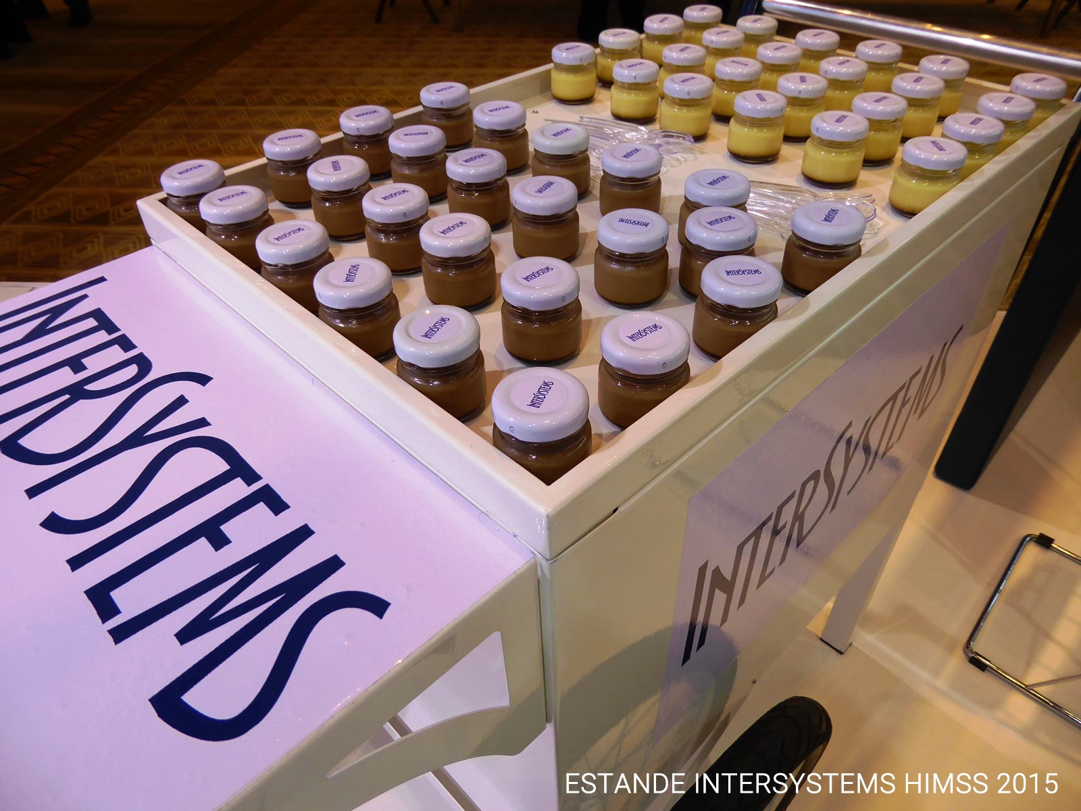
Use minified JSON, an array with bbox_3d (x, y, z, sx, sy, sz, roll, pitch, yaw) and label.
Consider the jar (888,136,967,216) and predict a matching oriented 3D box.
[{"bbox_3d":[0.307,-0.180,0.619,0.048,0.052,0.048,-1,39,1],"label":"jar"}]

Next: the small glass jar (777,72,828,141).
[{"bbox_3d":[0.250,-0.288,0.755,0.048,0.052,0.048,-1,39,1],"label":"small glass jar"}]

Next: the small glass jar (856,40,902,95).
[{"bbox_3d":[0.365,-0.365,0.853,0.048,0.054,0.048,-1,38,1],"label":"small glass jar"}]

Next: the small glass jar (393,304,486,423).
[{"bbox_3d":[-0.055,-0.022,0.433,0.048,0.052,0.048,-1,39,0],"label":"small glass jar"}]

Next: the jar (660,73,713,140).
[{"bbox_3d":[0.144,-0.294,0.768,0.048,0.054,0.048,-1,38,1],"label":"jar"}]

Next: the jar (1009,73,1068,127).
[{"bbox_3d":[0.466,-0.282,0.741,0.048,0.052,0.048,-1,39,1],"label":"jar"}]

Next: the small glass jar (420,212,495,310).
[{"bbox_3d":[-0.053,-0.094,0.511,0.047,0.051,0.047,-1,39,1],"label":"small glass jar"}]

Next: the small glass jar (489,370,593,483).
[{"bbox_3d":[0.001,0.014,0.383,0.048,0.054,0.048,-1,38,1],"label":"small glass jar"}]

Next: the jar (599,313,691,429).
[{"bbox_3d":[0.056,-0.018,0.423,0.048,0.054,0.048,-1,38,1],"label":"jar"}]

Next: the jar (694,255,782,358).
[{"bbox_3d":[0.119,-0.058,0.472,0.048,0.052,0.048,-1,39,1],"label":"jar"}]

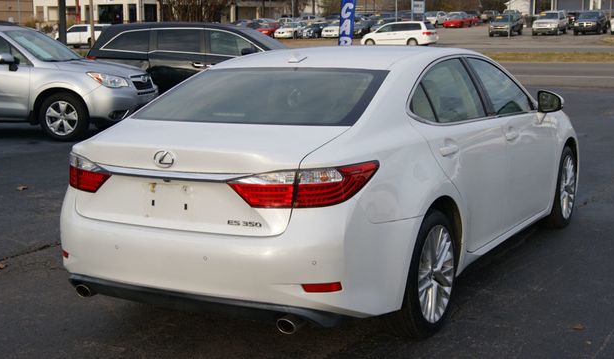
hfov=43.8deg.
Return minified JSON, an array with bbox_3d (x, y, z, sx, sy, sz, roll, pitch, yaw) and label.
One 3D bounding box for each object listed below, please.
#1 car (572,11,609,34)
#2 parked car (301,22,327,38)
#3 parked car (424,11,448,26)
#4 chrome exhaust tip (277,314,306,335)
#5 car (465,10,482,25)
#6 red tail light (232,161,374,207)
[{"bbox_3d":[23.112,-12.706,62.000,1.880,1.860,4.950,6,12,32],"label":"car"},{"bbox_3d":[0.984,-13.959,71.500,1.780,1.430,4.500,4,11,26],"label":"parked car"},{"bbox_3d":[12.482,-15.323,73.000,1.800,1.500,4.600,4,11,26],"label":"parked car"},{"bbox_3d":[-0.062,0.603,3.208,0.088,0.074,0.120,4,10,31],"label":"chrome exhaust tip"},{"bbox_3d":[17.138,-16.950,80.000,1.800,1.470,4.600,4,11,27],"label":"car"},{"bbox_3d":[-0.013,0.014,3.228,0.530,0.168,0.370,4,10,31],"label":"red tail light"}]

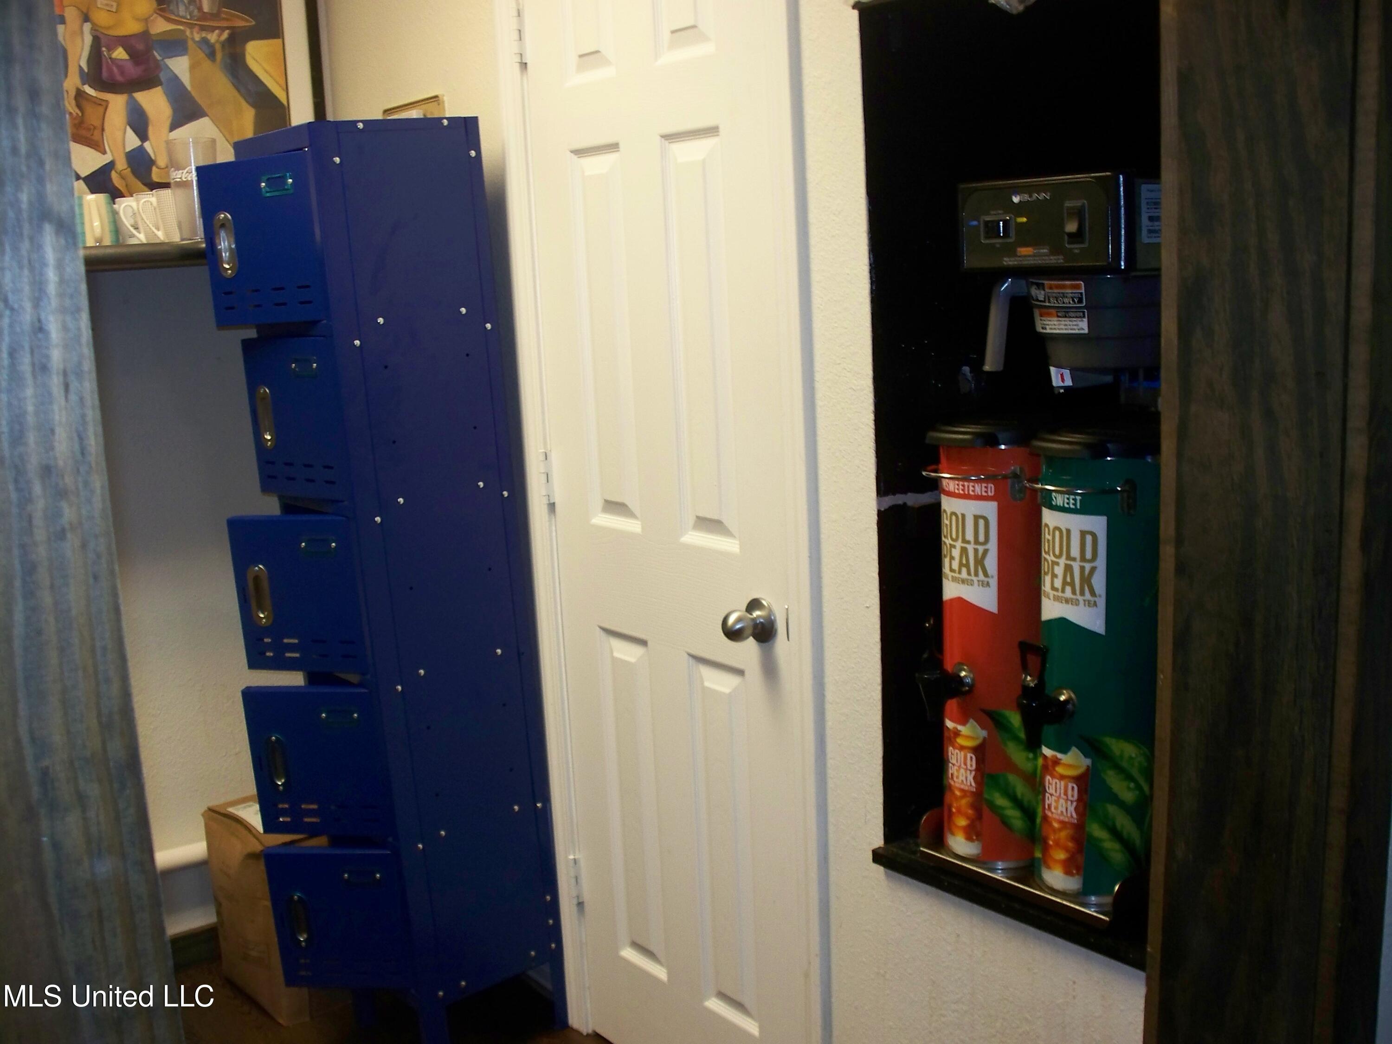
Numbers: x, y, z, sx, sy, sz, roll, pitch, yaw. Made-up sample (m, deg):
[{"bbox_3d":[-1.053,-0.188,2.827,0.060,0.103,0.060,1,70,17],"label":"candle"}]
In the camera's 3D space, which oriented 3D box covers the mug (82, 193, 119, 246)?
[{"bbox_3d":[-1.066,-0.538,2.575,0.077,0.094,0.109,-7,11,-21],"label":"mug"}]

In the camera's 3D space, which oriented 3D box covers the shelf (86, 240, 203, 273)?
[{"bbox_3d":[-1.033,-0.493,2.700,0.850,0.043,0.305,-11,13,-37],"label":"shelf"}]

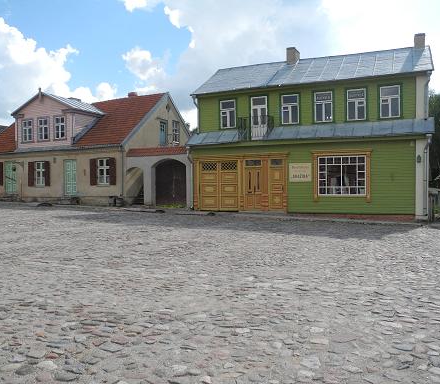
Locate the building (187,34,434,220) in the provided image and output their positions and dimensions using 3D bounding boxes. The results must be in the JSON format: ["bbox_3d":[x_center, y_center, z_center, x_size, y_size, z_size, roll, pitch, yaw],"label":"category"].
[{"bbox_3d":[5.950,-3.815,29.307,13.002,10.278,9.523,-1,0,22],"label":"building"}]

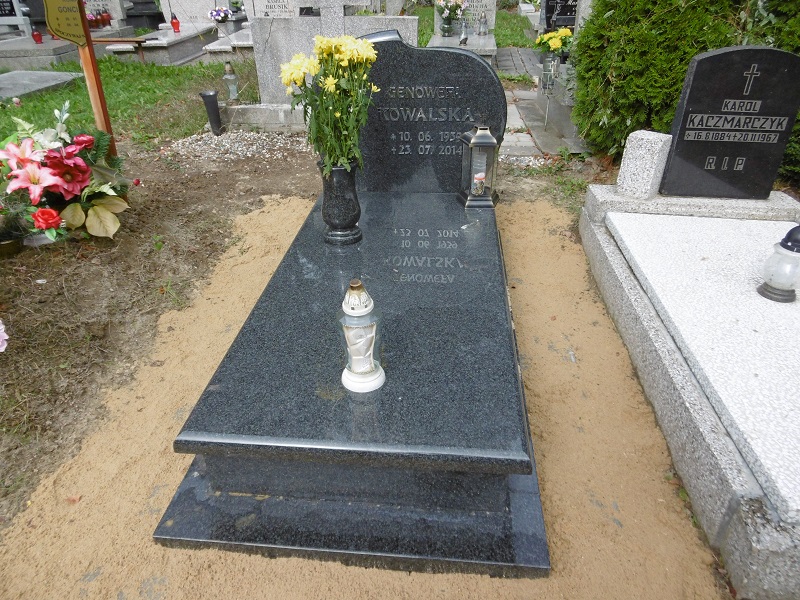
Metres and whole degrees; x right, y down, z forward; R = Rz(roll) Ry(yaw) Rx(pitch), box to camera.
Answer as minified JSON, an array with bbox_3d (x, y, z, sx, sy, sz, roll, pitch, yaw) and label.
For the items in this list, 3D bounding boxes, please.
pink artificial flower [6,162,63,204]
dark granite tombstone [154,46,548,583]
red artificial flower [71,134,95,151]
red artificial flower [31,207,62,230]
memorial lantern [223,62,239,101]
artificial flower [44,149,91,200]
[{"bbox_3d":[-1.759,-0.561,2.670,0.220,0.190,0.100,-16,14,-22],"label":"pink artificial flower"},{"bbox_3d":[-0.049,-0.281,1.859,0.935,0.952,1.879,2,31,5],"label":"dark granite tombstone"},{"bbox_3d":[-1.603,-0.795,2.800,0.105,0.075,0.075,-13,-2,-19],"label":"red artificial flower"},{"bbox_3d":[-1.721,-0.397,2.700,0.122,0.105,0.080,-16,-1,-22],"label":"red artificial flower"},{"bbox_3d":[-1.412,-1.807,4.620,0.115,0.319,0.115,2,31,5],"label":"memorial lantern"},{"bbox_3d":[-1.642,-0.620,2.740,0.195,0.240,0.110,-14,14,-20],"label":"artificial flower"}]

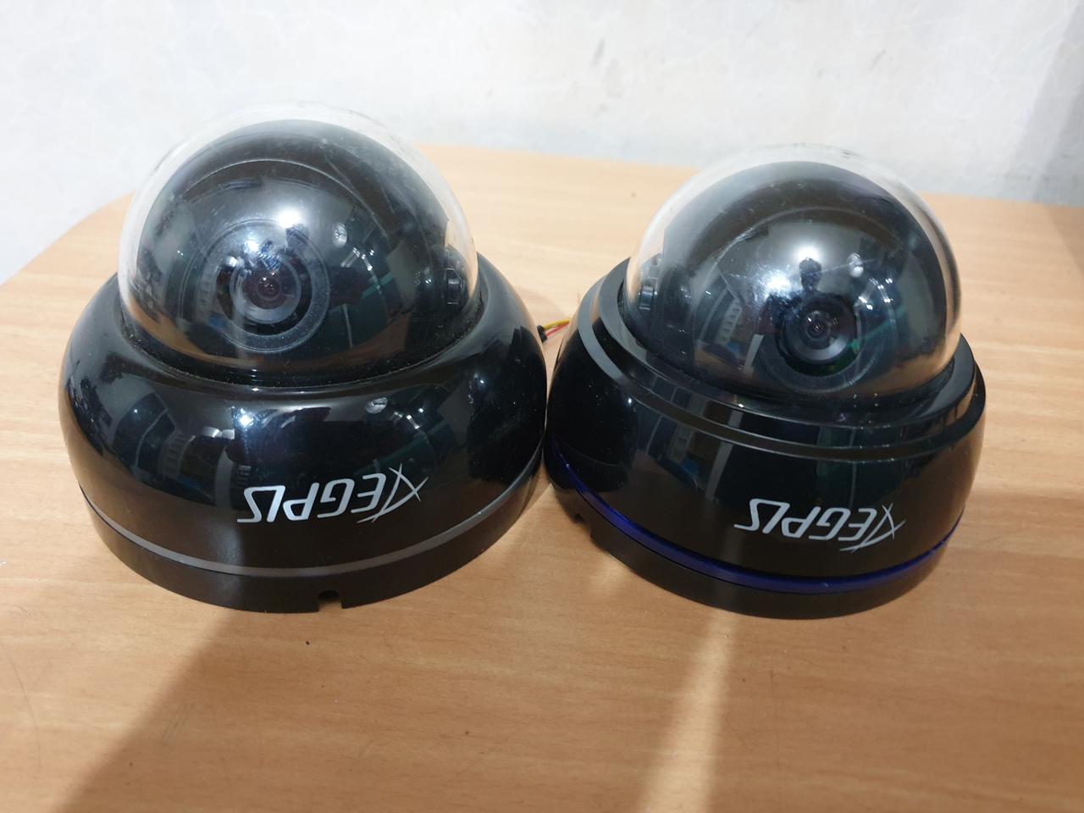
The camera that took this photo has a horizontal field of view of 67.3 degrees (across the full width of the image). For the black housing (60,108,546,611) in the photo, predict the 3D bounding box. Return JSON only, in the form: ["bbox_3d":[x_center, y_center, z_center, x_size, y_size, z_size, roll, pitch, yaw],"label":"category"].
[{"bbox_3d":[-0.054,-0.026,0.193,0.117,0.087,0.117,0,38,-7],"label":"black housing"}]

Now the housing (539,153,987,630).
[{"bbox_3d":[0.058,-0.020,0.200,0.112,0.085,0.112,5,37,0],"label":"housing"}]

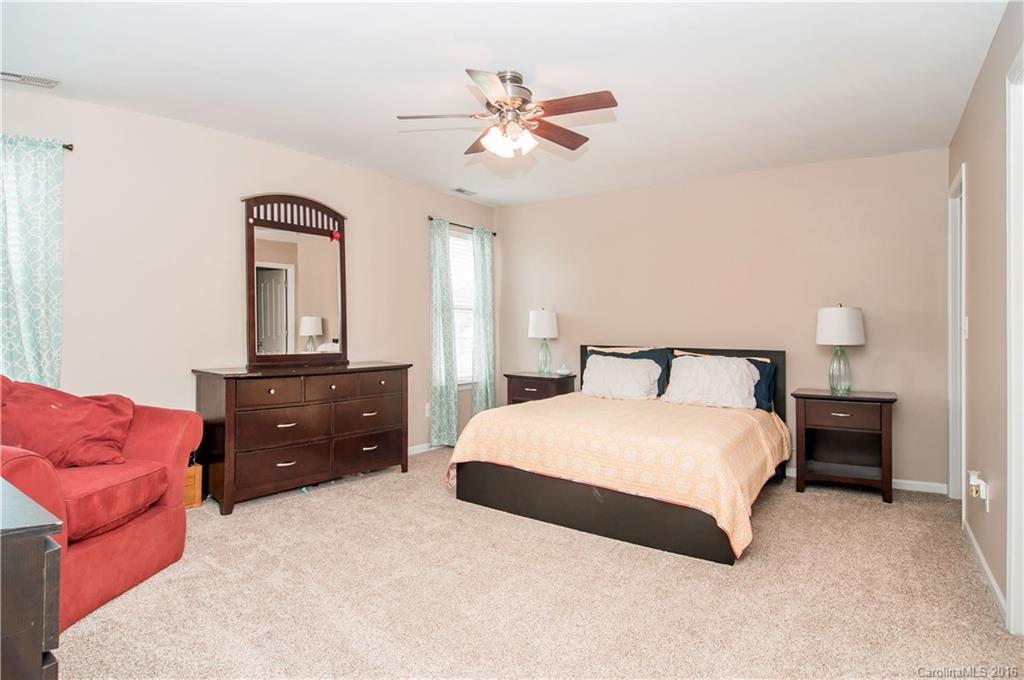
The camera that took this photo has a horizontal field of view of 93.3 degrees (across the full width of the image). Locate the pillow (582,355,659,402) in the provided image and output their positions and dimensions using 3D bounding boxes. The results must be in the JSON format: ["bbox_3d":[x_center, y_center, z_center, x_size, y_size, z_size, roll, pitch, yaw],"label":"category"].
[{"bbox_3d":[0.967,0.333,4.284,0.653,0.377,0.163,1,-29,33],"label":"pillow"}]

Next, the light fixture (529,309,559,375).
[{"bbox_3d":[0.321,0.010,4.845,0.296,0.653,0.296,0,2,4],"label":"light fixture"}]

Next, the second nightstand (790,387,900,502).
[{"bbox_3d":[2.479,0.761,3.621,0.622,0.704,0.408,1,2,31],"label":"second nightstand"}]

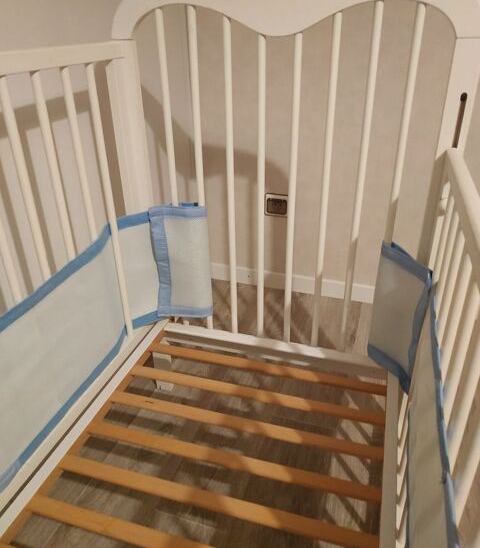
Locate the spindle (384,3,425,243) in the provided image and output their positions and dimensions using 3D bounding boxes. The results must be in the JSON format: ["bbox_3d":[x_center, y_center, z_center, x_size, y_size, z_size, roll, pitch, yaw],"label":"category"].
[{"bbox_3d":[0.301,-0.120,0.877,0.015,0.714,0.015,7,28,16],"label":"spindle"}]

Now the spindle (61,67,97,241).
[{"bbox_3d":[-0.281,-0.081,0.860,0.015,0.577,0.015,7,28,16],"label":"spindle"}]

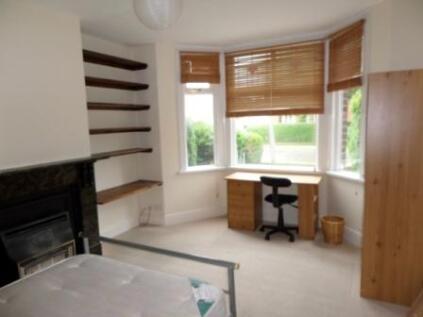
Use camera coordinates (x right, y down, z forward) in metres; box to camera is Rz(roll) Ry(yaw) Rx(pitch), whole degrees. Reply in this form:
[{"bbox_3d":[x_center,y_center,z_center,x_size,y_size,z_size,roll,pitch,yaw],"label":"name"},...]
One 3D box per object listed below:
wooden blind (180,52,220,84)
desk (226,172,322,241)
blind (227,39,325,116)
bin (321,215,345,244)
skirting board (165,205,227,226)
[{"bbox_3d":[-0.156,-1.358,4.422,0.635,0.457,0.050,-4,7,-22],"label":"wooden blind"},{"bbox_3d":[0.868,0.628,4.120,1.243,0.740,0.523,1,7,25],"label":"desk"},{"bbox_3d":[0.887,-1.113,4.290,1.428,0.978,0.060,1,7,23],"label":"blind"},{"bbox_3d":[1.515,0.893,3.650,0.262,0.281,0.262,1,7,25],"label":"bin"},{"bbox_3d":[-0.211,0.895,4.569,1.032,0.170,0.020,-4,7,-22],"label":"skirting board"}]

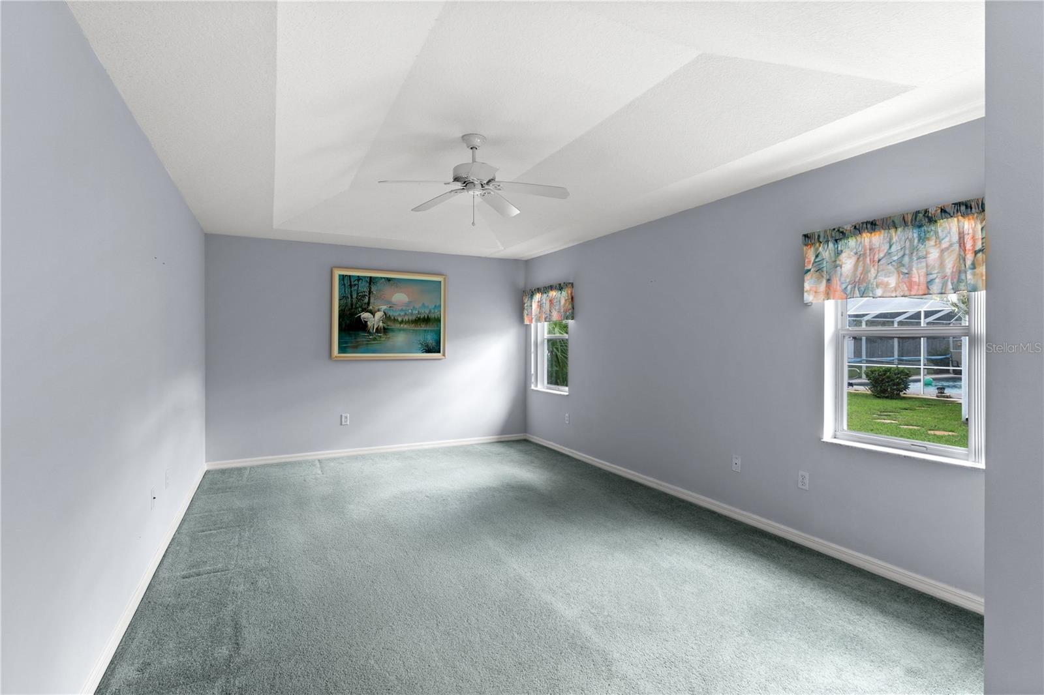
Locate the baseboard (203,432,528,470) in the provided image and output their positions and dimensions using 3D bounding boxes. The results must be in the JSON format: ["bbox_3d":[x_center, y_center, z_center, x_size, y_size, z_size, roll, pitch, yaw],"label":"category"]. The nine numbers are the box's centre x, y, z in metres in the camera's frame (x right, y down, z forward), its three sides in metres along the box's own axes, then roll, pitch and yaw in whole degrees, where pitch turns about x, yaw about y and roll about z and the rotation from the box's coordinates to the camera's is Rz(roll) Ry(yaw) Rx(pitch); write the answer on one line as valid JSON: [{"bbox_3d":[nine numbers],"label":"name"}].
[{"bbox_3d":[-1.600,1.211,5.544,3.645,0.078,0.018,0,1,-25],"label":"baseboard"}]

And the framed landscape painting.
[{"bbox_3d":[-1.552,-0.380,5.532,1.330,1.050,0.040,0,1,-25],"label":"framed landscape painting"}]

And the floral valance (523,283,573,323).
[{"bbox_3d":[0.311,-0.528,5.719,0.090,0.440,1.050,0,1,-28],"label":"floral valance"}]

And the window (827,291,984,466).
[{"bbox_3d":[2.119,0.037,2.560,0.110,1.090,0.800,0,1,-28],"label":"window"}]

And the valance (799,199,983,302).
[{"bbox_3d":[2.043,-0.490,2.484,0.090,0.445,1.010,0,1,-28],"label":"valance"}]

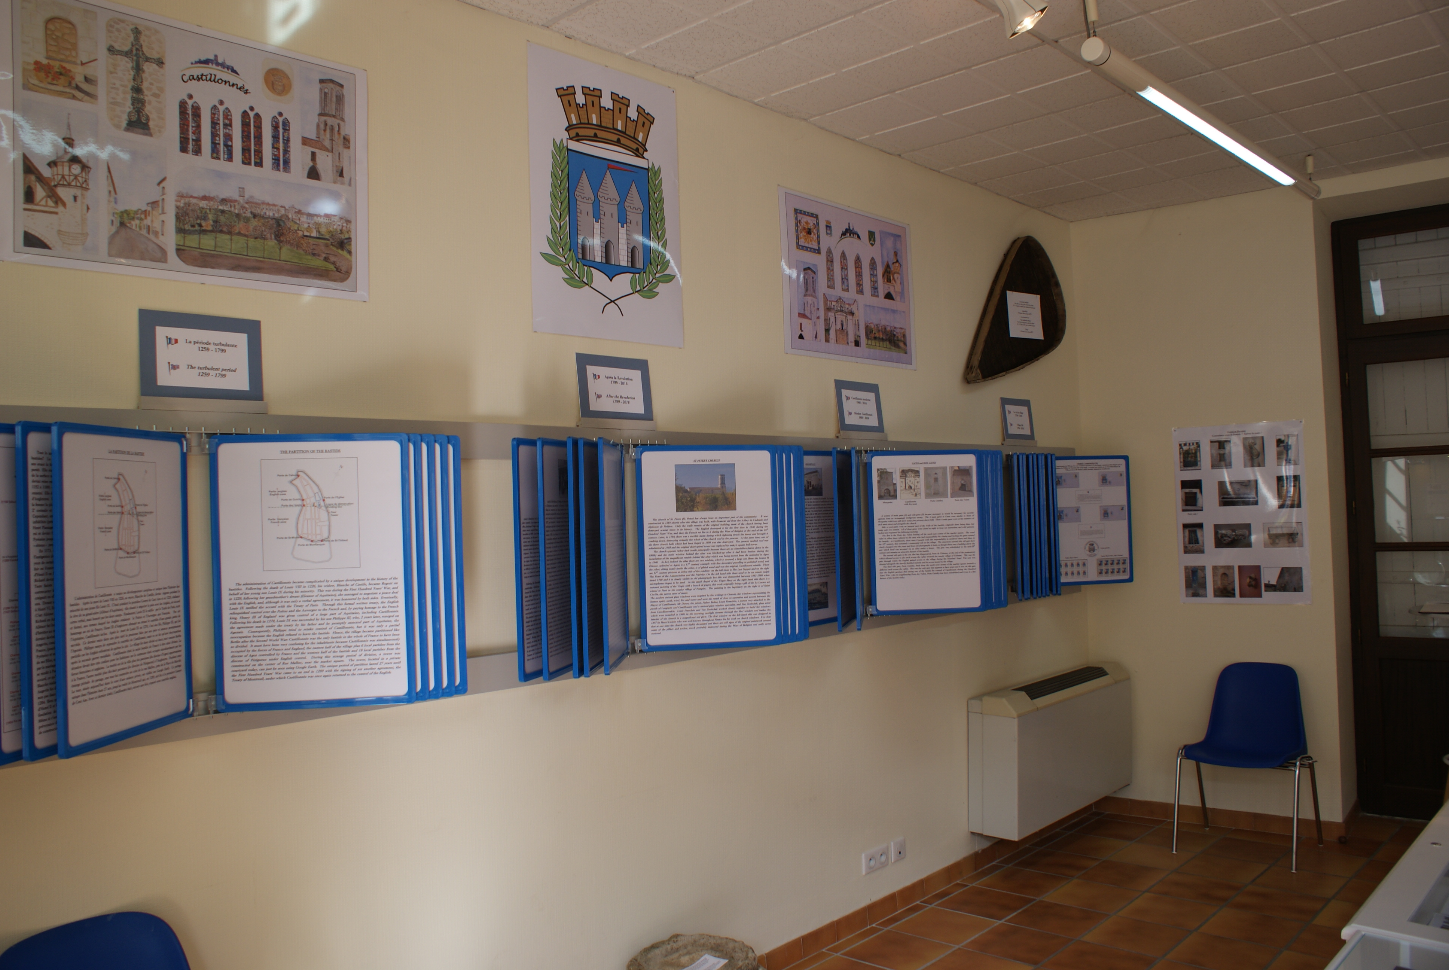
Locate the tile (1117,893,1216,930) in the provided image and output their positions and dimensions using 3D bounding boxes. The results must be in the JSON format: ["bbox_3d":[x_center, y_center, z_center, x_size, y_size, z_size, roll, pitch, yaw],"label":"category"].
[{"bbox_3d":[1.718,1.651,4.200,0.300,0.010,0.300,-3,-2,43],"label":"tile"}]

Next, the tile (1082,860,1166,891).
[{"bbox_3d":[1.702,1.663,4.643,0.300,0.010,0.300,-3,-2,43],"label":"tile"}]

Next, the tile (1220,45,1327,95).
[{"bbox_3d":[1.885,-1.421,3.699,0.300,0.015,0.300,-3,-2,43],"label":"tile"}]

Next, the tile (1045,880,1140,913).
[{"bbox_3d":[1.496,1.668,4.411,0.300,0.010,0.300,-3,-2,43],"label":"tile"}]

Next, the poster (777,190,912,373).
[{"bbox_3d":[0.497,-0.782,4.244,0.005,0.600,0.840,-3,-2,43],"label":"poster"}]

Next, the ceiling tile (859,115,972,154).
[{"bbox_3d":[0.763,-1.359,4.226,0.345,0.016,0.295,-4,-2,43],"label":"ceiling tile"}]

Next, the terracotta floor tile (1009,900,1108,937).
[{"bbox_3d":[1.263,1.644,4.112,0.295,0.010,0.295,-4,-2,43],"label":"terracotta floor tile"}]

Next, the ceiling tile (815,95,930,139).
[{"bbox_3d":[0.556,-1.357,4.008,0.345,0.016,0.295,-4,-2,43],"label":"ceiling tile"}]

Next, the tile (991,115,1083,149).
[{"bbox_3d":[1.238,-1.393,4.339,0.287,0.016,0.287,-3,-2,43],"label":"tile"}]

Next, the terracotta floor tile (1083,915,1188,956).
[{"bbox_3d":[1.508,1.651,3.993,0.300,0.010,0.300,-3,-2,43],"label":"terracotta floor tile"}]

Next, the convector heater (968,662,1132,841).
[{"bbox_3d":[1.537,1.200,5.081,0.235,0.590,1.180,-3,-2,43],"label":"convector heater"}]

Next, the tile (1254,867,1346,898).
[{"bbox_3d":[2.359,1.630,4.452,0.300,0.010,0.300,-3,-2,43],"label":"tile"}]

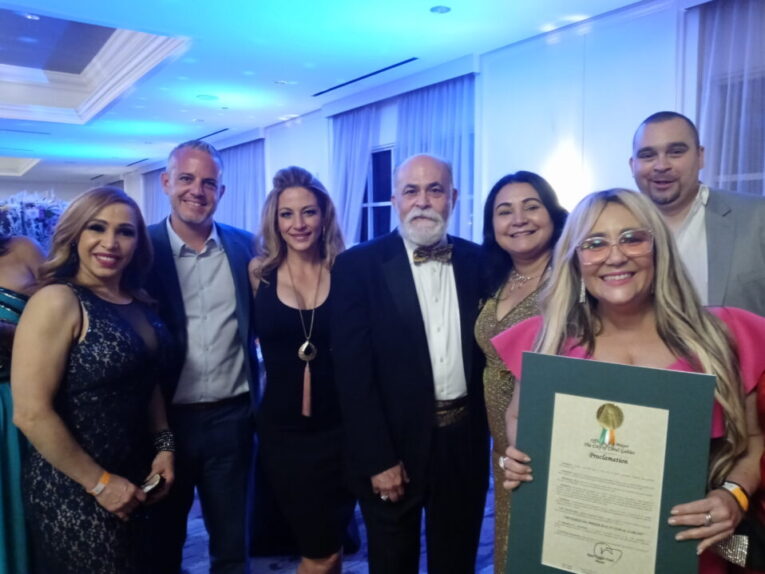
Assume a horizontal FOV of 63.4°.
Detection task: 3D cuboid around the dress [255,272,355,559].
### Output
[{"bbox_3d":[-0.225,0.374,1.860,0.335,0.880,0.260,-1,5,-5],"label":"dress"}]

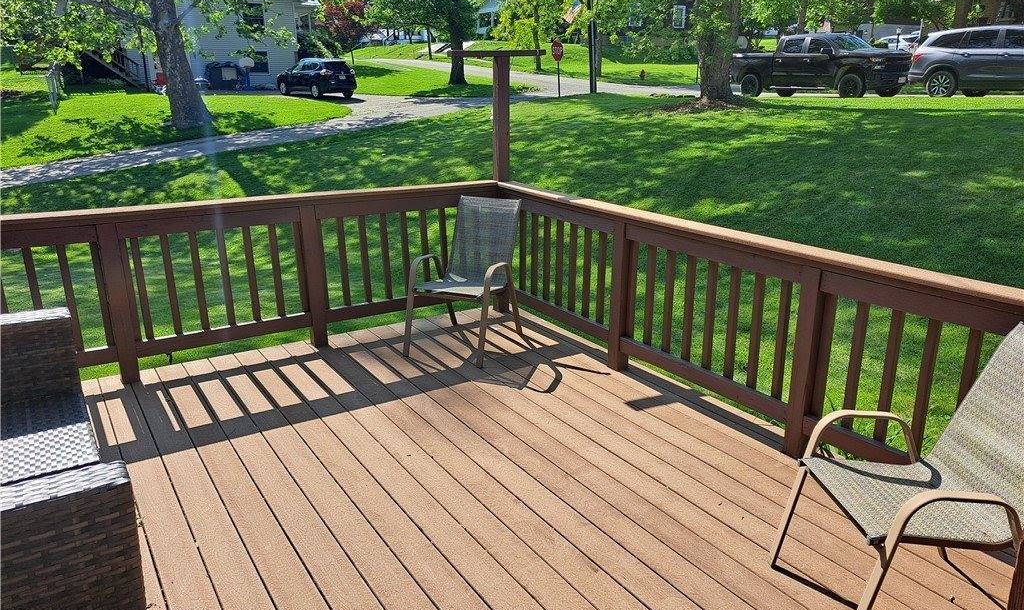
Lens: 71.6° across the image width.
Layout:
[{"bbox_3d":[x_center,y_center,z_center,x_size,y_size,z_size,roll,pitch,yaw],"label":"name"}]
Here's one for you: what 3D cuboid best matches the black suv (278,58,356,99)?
[{"bbox_3d":[-8.910,-10.280,32.252,4.650,1.700,1.840,16,24,40],"label":"black suv"}]

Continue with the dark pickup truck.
[{"bbox_3d":[9.830,-7.615,22.919,2.060,1.970,5.900,-11,21,-30],"label":"dark pickup truck"}]

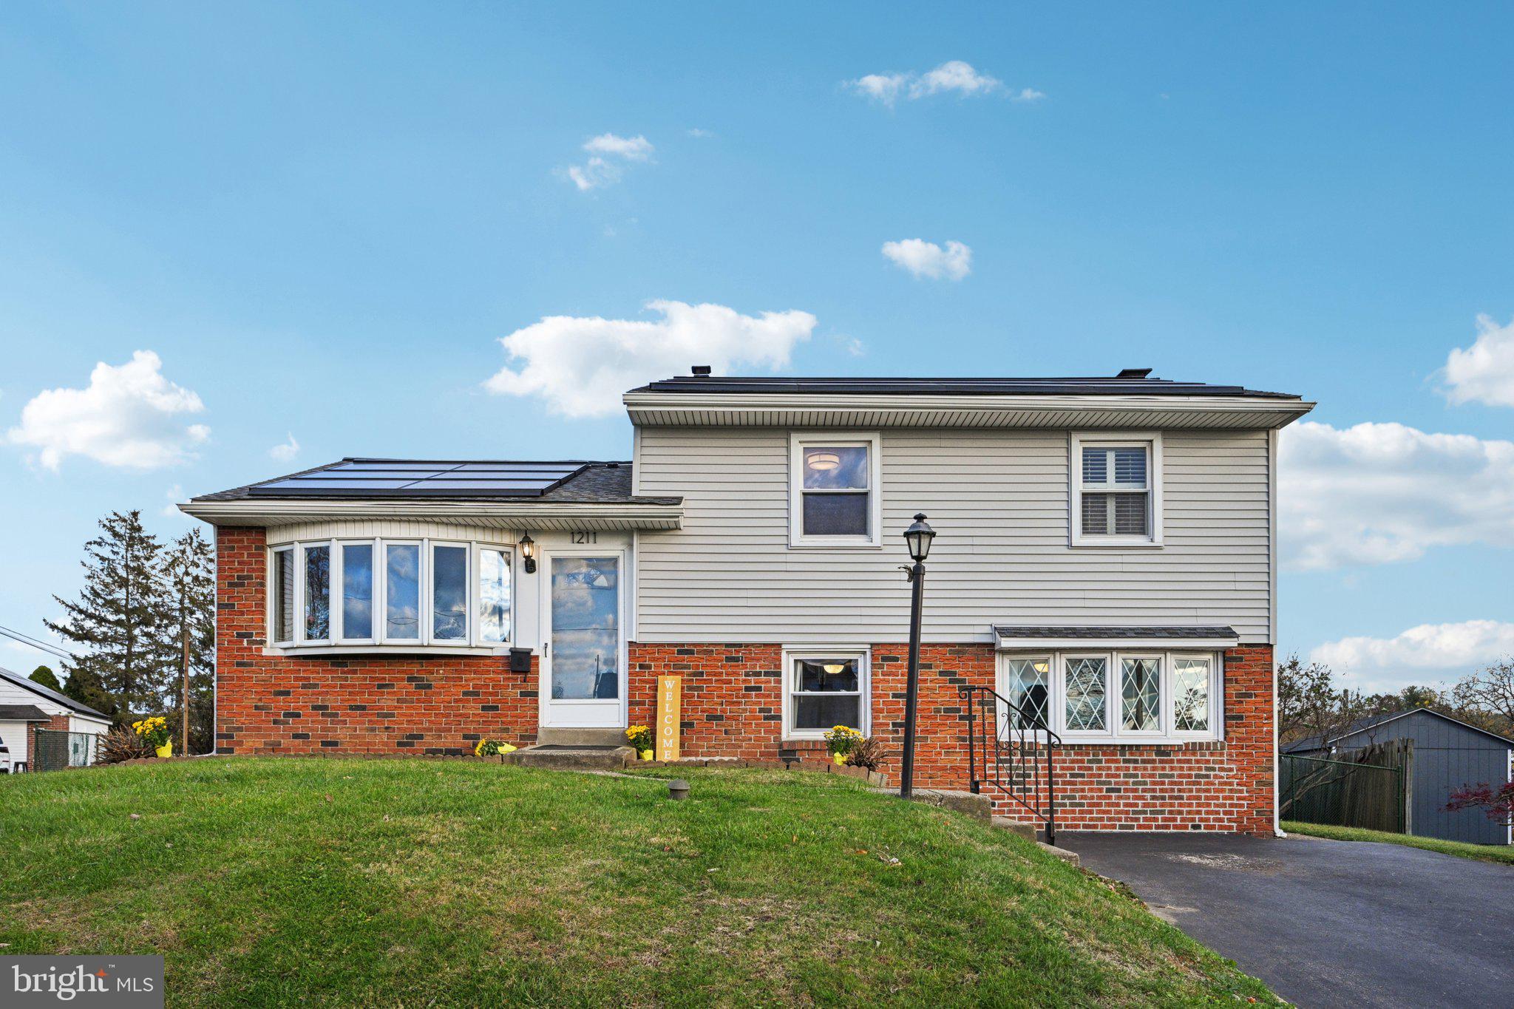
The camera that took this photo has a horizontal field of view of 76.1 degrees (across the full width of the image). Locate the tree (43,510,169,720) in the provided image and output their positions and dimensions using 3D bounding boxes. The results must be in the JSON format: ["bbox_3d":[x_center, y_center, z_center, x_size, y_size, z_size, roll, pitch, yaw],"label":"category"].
[{"bbox_3d":[-26.161,4.628,39.000,5.100,9.000,5.100,0,-1,0],"label":"tree"}]

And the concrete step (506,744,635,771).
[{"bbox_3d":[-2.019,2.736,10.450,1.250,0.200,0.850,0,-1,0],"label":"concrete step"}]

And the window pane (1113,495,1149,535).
[{"bbox_3d":[4.250,0.121,10.980,0.390,0.460,0.040,0,-1,0],"label":"window pane"}]

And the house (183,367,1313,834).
[{"bbox_3d":[-0.080,0.850,14.300,12.200,5.900,8.100,0,-1,0],"label":"house"}]

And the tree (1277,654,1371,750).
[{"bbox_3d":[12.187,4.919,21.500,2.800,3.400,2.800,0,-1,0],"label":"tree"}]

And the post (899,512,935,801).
[{"bbox_3d":[1.322,1.273,8.100,0.280,2.400,0.280,2,0,0],"label":"post"}]

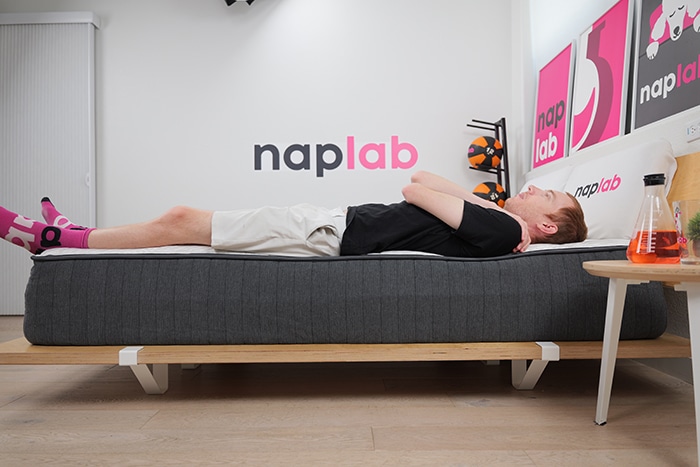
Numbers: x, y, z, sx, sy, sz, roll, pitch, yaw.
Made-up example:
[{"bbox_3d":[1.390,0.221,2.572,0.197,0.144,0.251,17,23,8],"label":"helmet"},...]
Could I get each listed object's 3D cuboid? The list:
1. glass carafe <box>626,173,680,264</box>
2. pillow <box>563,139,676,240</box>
[{"bbox_3d":[0.768,-0.038,1.175,0.117,0.229,0.117,0,0,0],"label":"glass carafe"},{"bbox_3d":[1.015,-0.148,1.855,0.155,0.390,0.650,18,0,-2],"label":"pillow"}]

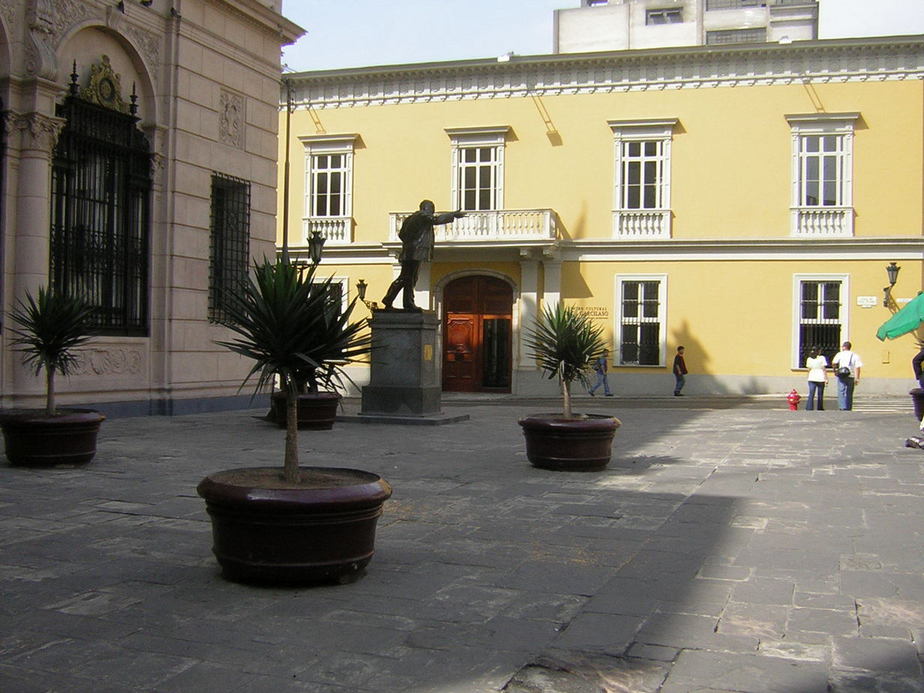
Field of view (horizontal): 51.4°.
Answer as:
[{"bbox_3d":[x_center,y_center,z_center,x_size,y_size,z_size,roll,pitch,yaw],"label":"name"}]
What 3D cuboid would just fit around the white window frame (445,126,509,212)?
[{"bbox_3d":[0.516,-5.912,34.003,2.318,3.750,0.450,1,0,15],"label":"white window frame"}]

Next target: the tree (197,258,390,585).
[{"bbox_3d":[-1.134,0.451,6.608,1.340,2.111,1.340,1,0,0],"label":"tree"}]

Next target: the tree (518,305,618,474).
[{"bbox_3d":[1.448,0.506,12.772,1.356,2.120,1.356,1,0,6],"label":"tree"}]

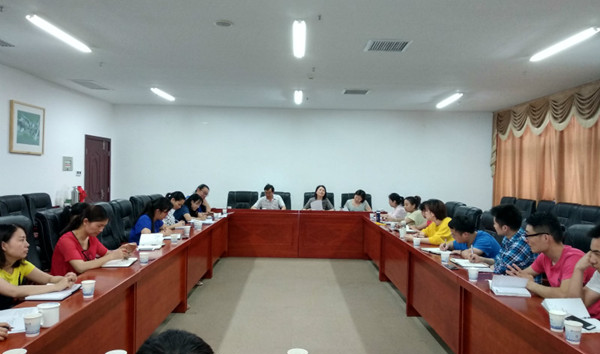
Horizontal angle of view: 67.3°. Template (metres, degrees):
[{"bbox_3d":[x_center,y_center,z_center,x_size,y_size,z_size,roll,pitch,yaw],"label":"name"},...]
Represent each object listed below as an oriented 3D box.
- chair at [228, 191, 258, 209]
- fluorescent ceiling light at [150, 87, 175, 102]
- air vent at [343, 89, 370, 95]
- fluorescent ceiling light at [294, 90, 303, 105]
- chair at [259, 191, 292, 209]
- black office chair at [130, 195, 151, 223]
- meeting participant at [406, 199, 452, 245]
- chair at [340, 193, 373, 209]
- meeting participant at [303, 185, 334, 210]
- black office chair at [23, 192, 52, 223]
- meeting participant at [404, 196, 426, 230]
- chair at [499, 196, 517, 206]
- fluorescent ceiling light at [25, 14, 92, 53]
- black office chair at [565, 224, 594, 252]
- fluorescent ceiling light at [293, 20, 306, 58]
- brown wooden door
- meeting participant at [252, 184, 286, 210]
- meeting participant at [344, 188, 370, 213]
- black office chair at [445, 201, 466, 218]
[{"bbox_3d":[-1.106,0.833,8.518,0.610,1.074,0.660,1,0,-1],"label":"chair"},{"bbox_3d":[-2.590,-1.558,8.602,0.135,0.075,1.270,1,0,-1],"label":"fluorescent ceiling light"},{"bbox_3d":[0.931,-1.415,7.482,0.430,0.030,0.430,1,0,-1],"label":"air vent"},{"bbox_3d":[-0.032,-1.512,8.681,0.135,0.075,1.270,1,0,-1],"label":"fluorescent ceiling light"},{"bbox_3d":[-0.472,0.845,8.524,0.610,1.074,0.660,1,0,-1],"label":"chair"},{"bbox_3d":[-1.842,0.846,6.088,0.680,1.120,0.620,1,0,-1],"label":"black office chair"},{"bbox_3d":[1.548,0.860,4.970,0.820,1.210,0.550,1,1,-1],"label":"meeting participant"},{"bbox_3d":[1.133,0.903,8.835,0.610,1.120,0.680,1,0,-1],"label":"chair"},{"bbox_3d":[0.342,0.782,8.487,0.560,1.240,0.750,1,1,-1],"label":"meeting participant"},{"bbox_3d":[-3.592,0.797,6.493,0.700,1.090,0.620,1,1,-1],"label":"black office chair"},{"bbox_3d":[1.582,0.882,6.739,0.750,1.180,0.500,1,0,-1],"label":"meeting participant"},{"bbox_3d":[3.771,0.922,8.665,0.660,1.074,0.610,1,0,-1],"label":"chair"},{"bbox_3d":[-2.558,-1.526,4.888,0.135,0.075,1.240,1,0,-1],"label":"fluorescent ceiling light"},{"bbox_3d":[2.077,0.933,3.748,0.660,1.074,0.610,1,0,-1],"label":"black office chair"},{"bbox_3d":[-0.012,-1.457,4.795,0.130,0.080,1.220,1,1,-1],"label":"fluorescent ceiling light"},{"bbox_3d":[-4.037,0.257,8.929,0.100,2.100,1.120,1,1,-1],"label":"brown wooden door"},{"bbox_3d":[-0.593,0.763,8.469,0.600,1.240,0.750,1,1,-1],"label":"meeting participant"},{"bbox_3d":[1.106,0.854,8.634,0.520,1.200,0.750,1,0,-1],"label":"meeting participant"},{"bbox_3d":[2.003,0.915,6.750,0.700,1.080,0.620,1,1,-1],"label":"black office chair"}]

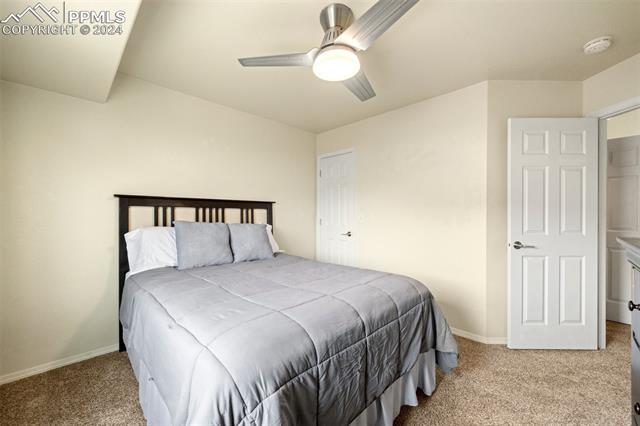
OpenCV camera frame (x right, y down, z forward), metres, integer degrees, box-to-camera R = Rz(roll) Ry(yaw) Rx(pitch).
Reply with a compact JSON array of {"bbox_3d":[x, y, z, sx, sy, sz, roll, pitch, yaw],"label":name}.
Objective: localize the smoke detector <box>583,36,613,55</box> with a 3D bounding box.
[{"bbox_3d":[1.989,-1.195,1.785,0.137,0.045,0.137,0,0,-45],"label":"smoke detector"}]

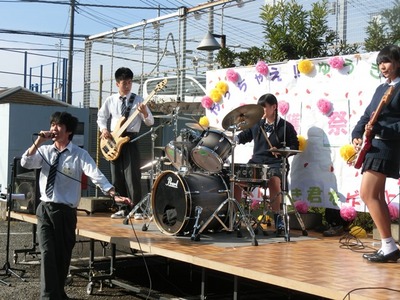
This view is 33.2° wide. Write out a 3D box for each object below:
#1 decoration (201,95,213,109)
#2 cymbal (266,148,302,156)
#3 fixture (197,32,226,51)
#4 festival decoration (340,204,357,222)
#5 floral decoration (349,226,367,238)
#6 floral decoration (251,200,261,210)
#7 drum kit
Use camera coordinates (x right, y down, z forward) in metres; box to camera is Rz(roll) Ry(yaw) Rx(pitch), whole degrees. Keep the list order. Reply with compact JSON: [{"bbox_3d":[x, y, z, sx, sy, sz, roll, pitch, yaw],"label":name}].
[{"bbox_3d":[0.088,-0.560,7.900,0.120,0.150,0.150,-1,2,-37],"label":"decoration"},{"bbox_3d":[0.786,0.023,6.200,0.330,0.060,0.330,0,2,0],"label":"cymbal"},{"bbox_3d":[0.177,-1.667,10.300,0.470,0.290,0.380,-1,2,-37],"label":"fixture"},{"bbox_3d":[1.399,0.597,6.300,0.130,0.160,0.160,-1,2,-37],"label":"festival decoration"},{"bbox_3d":[1.445,0.757,6.150,0.140,0.130,0.160,-1,2,-37],"label":"floral decoration"},{"bbox_3d":[0.604,0.604,7.250,0.120,0.140,0.140,-1,2,-37],"label":"floral decoration"},{"bbox_3d":[0.133,0.217,6.600,1.380,1.200,1.880,-1,2,-37],"label":"drum kit"}]

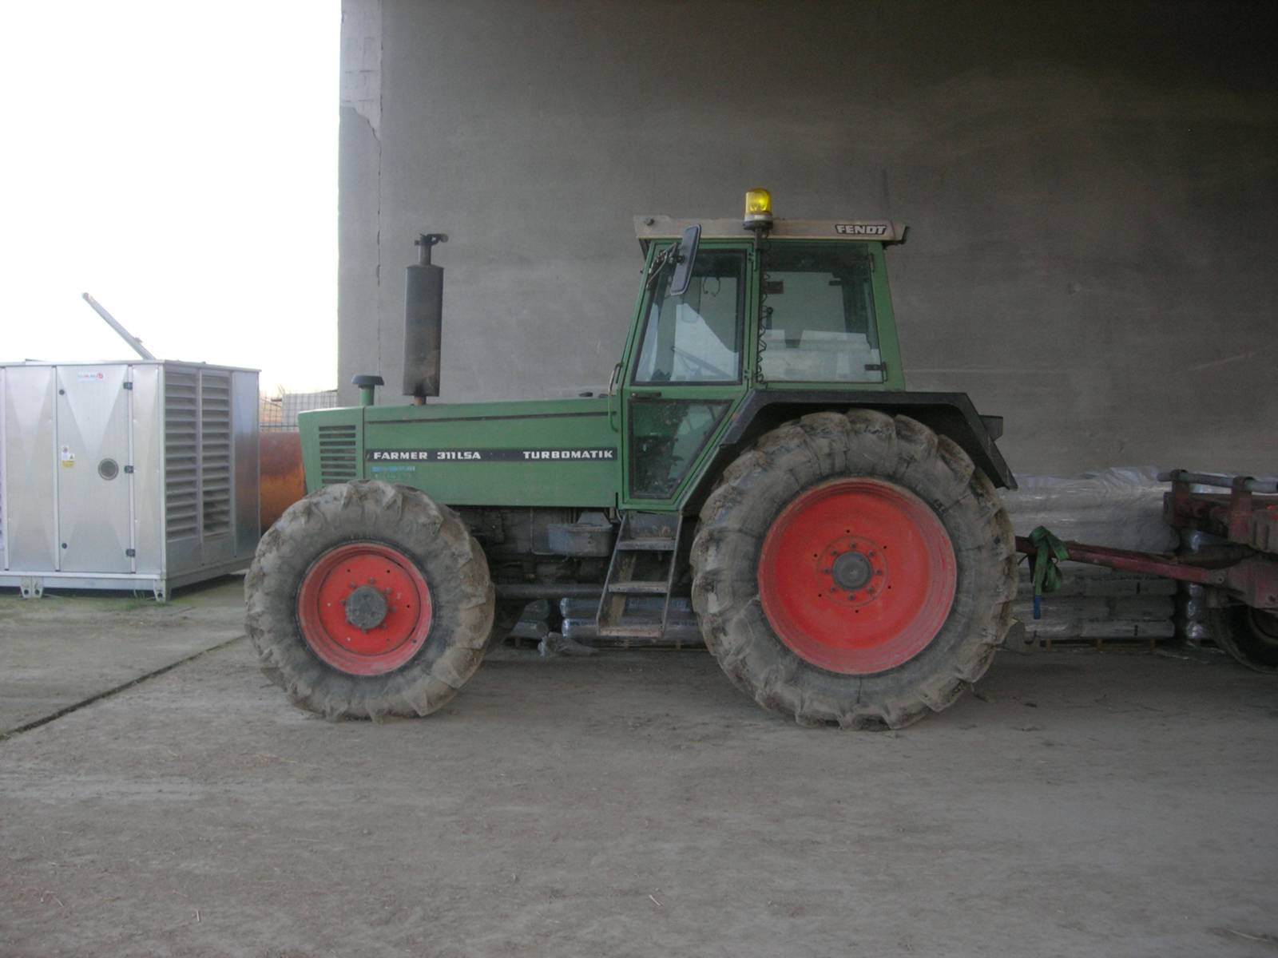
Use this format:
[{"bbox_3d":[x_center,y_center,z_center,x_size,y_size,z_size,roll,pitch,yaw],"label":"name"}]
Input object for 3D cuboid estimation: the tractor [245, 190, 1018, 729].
[{"bbox_3d":[0.032,-0.175,8.314,4.230,2.830,2.200,1,2,3],"label":"tractor"}]

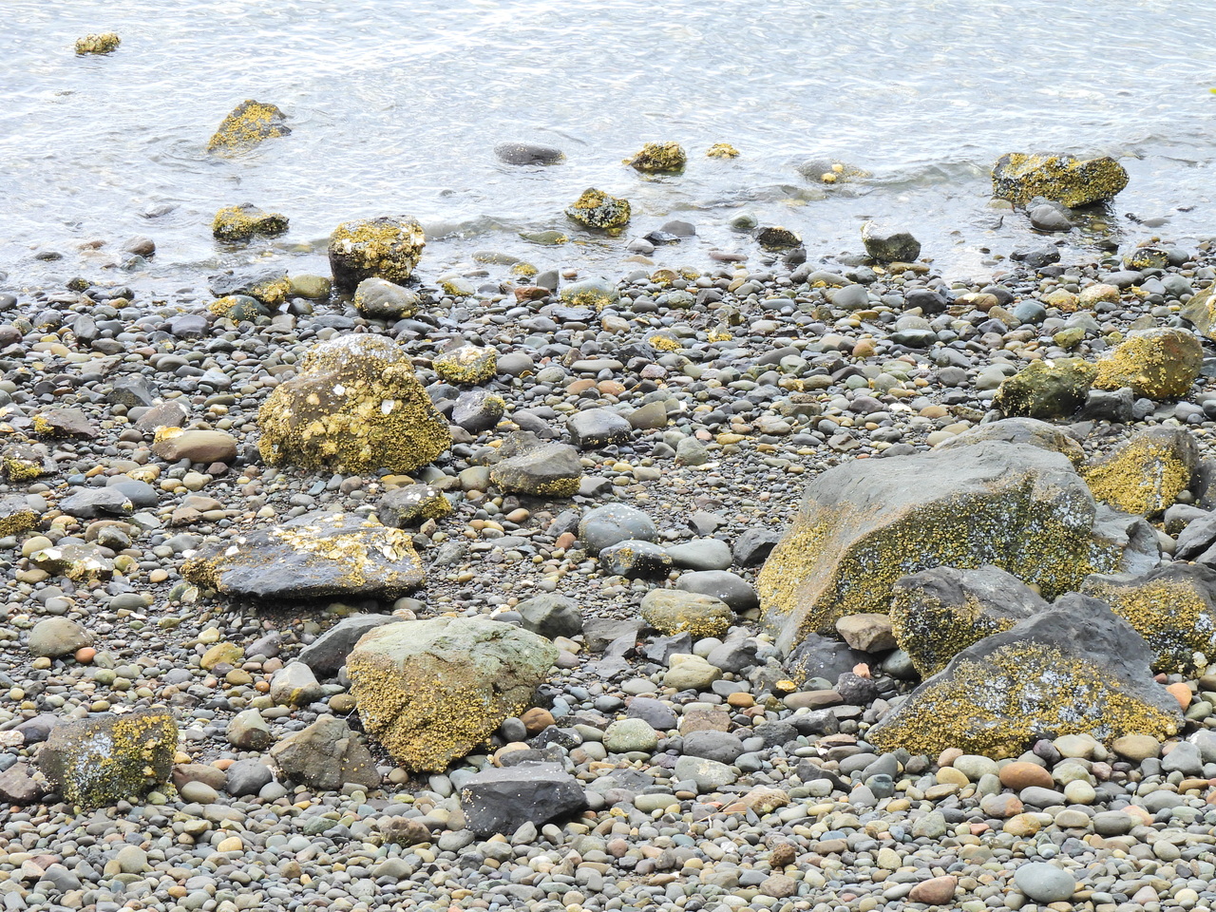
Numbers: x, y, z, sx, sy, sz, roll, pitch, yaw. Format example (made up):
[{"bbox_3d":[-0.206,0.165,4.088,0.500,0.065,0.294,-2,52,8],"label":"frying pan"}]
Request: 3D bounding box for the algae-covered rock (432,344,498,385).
[{"bbox_3d":[-0.460,-0.295,19.209,0.202,0.112,0.161,0,18,0],"label":"algae-covered rock"}]

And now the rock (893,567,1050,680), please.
[{"bbox_3d":[0.967,0.441,15.974,0.441,0.265,0.336,-5,18,-14],"label":"rock"}]

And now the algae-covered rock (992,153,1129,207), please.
[{"bbox_3d":[1.649,-0.997,21.761,0.498,0.179,0.309,0,15,0],"label":"algae-covered rock"}]

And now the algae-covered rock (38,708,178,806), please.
[{"bbox_3d":[-1.221,0.737,14.581,0.339,0.209,0.237,0,15,0],"label":"algae-covered rock"}]

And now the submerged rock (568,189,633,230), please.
[{"bbox_3d":[-0.032,-0.876,21.378,0.231,0.146,0.185,0,18,0],"label":"submerged rock"}]

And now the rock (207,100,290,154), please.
[{"bbox_3d":[-1.350,-1.222,22.422,0.307,0.213,0.245,0,18,0],"label":"rock"}]

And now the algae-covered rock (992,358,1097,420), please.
[{"bbox_3d":[1.371,-0.210,18.759,0.328,0.172,0.246,0,18,0],"label":"algae-covered rock"}]

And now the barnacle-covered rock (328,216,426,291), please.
[{"bbox_3d":[-0.793,-0.695,20.470,0.339,0.229,0.271,0,15,0],"label":"barnacle-covered rock"}]

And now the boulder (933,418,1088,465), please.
[{"bbox_3d":[1.198,-0.021,17.832,0.454,0.152,0.295,0,15,0],"label":"boulder"}]

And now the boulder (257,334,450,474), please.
[{"bbox_3d":[-0.765,-0.153,17.984,0.584,0.367,0.467,0,15,0],"label":"boulder"}]

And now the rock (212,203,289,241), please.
[{"bbox_3d":[-1.268,-0.820,21.165,0.276,0.125,0.193,0,15,0],"label":"rock"}]

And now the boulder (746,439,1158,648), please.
[{"bbox_3d":[0.968,0.250,16.600,1.100,0.500,0.750,-7,19,-21],"label":"boulder"}]

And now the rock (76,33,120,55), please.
[{"bbox_3d":[-2.042,-1.641,23.883,0.182,0.091,0.137,0,18,0],"label":"rock"}]

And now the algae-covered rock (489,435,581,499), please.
[{"bbox_3d":[-0.214,0.032,17.577,0.274,0.162,0.192,0,15,0],"label":"algae-covered rock"}]

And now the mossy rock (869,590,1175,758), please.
[{"bbox_3d":[1.066,0.565,15.286,0.807,0.366,0.484,0,18,0],"label":"mossy rock"}]

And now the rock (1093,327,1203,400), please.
[{"bbox_3d":[1.722,-0.295,19.043,0.351,0.203,0.281,0,18,0],"label":"rock"}]

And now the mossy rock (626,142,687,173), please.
[{"bbox_3d":[0.179,-1.107,22.261,0.227,0.114,0.170,0,15,0],"label":"mossy rock"}]

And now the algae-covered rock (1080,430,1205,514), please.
[{"bbox_3d":[1.572,0.049,17.603,0.344,0.234,0.292,3,18,10],"label":"algae-covered rock"}]

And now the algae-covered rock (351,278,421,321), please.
[{"bbox_3d":[-0.742,-0.526,19.975,0.229,0.118,0.172,0,15,0],"label":"algae-covered rock"}]

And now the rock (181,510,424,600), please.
[{"bbox_3d":[-0.849,0.278,16.541,0.668,0.191,0.401,0,15,0],"label":"rock"}]

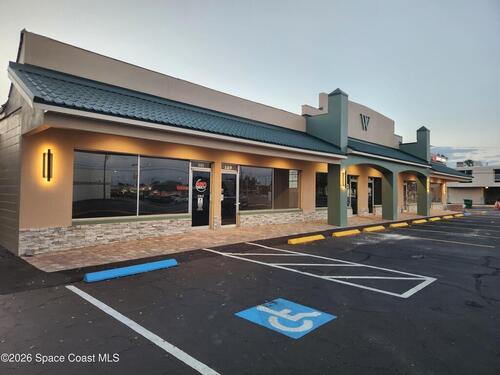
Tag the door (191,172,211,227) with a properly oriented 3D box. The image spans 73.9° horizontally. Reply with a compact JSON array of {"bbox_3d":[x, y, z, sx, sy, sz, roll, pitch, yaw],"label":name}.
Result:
[{"bbox_3d":[-1.793,0.400,12.107,0.070,2.112,0.885,0,-1,44],"label":"door"}]

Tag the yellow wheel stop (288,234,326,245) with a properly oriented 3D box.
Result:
[{"bbox_3d":[1.816,1.636,10.443,0.160,0.130,1.830,0,-1,44],"label":"yellow wheel stop"}]

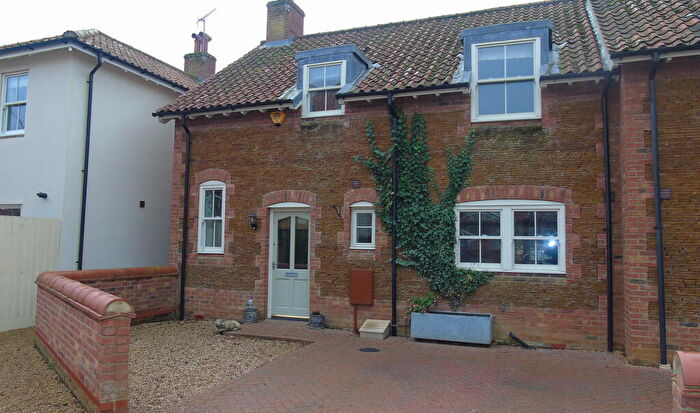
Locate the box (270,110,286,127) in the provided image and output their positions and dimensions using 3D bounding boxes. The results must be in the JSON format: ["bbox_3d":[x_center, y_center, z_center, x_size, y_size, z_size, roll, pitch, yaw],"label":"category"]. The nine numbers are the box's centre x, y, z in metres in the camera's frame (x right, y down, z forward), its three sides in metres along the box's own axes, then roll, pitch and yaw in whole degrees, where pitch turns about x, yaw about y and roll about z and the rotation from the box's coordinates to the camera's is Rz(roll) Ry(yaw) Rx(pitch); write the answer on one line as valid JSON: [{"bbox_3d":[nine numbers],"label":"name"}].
[{"bbox_3d":[-1.369,-1.661,9.658,0.290,0.295,0.090,-1,-5,20],"label":"box"}]

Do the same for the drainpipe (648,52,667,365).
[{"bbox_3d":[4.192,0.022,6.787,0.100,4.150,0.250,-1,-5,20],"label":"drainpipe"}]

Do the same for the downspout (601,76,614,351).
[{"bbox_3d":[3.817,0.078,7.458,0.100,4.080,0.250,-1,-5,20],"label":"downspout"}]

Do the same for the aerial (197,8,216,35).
[{"bbox_3d":[-5.166,-6.686,18.213,0.350,0.750,1.330,5,-6,-43],"label":"aerial"}]

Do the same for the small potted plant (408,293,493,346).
[{"bbox_3d":[1.601,1.770,8.050,1.280,0.750,0.410,-1,-5,20],"label":"small potted plant"}]

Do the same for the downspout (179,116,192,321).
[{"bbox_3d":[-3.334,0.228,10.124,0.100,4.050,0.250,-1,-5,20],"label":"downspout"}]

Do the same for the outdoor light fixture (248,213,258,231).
[{"bbox_3d":[-1.839,0.292,9.601,0.160,0.330,0.220,-1,-5,20],"label":"outdoor light fixture"}]

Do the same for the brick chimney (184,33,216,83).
[{"bbox_3d":[-5.522,-5.452,18.702,0.970,1.980,0.650,-1,-5,20],"label":"brick chimney"}]

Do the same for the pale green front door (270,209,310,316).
[{"bbox_3d":[-1.092,1.086,9.552,0.790,1.970,0.070,-1,-5,20],"label":"pale green front door"}]

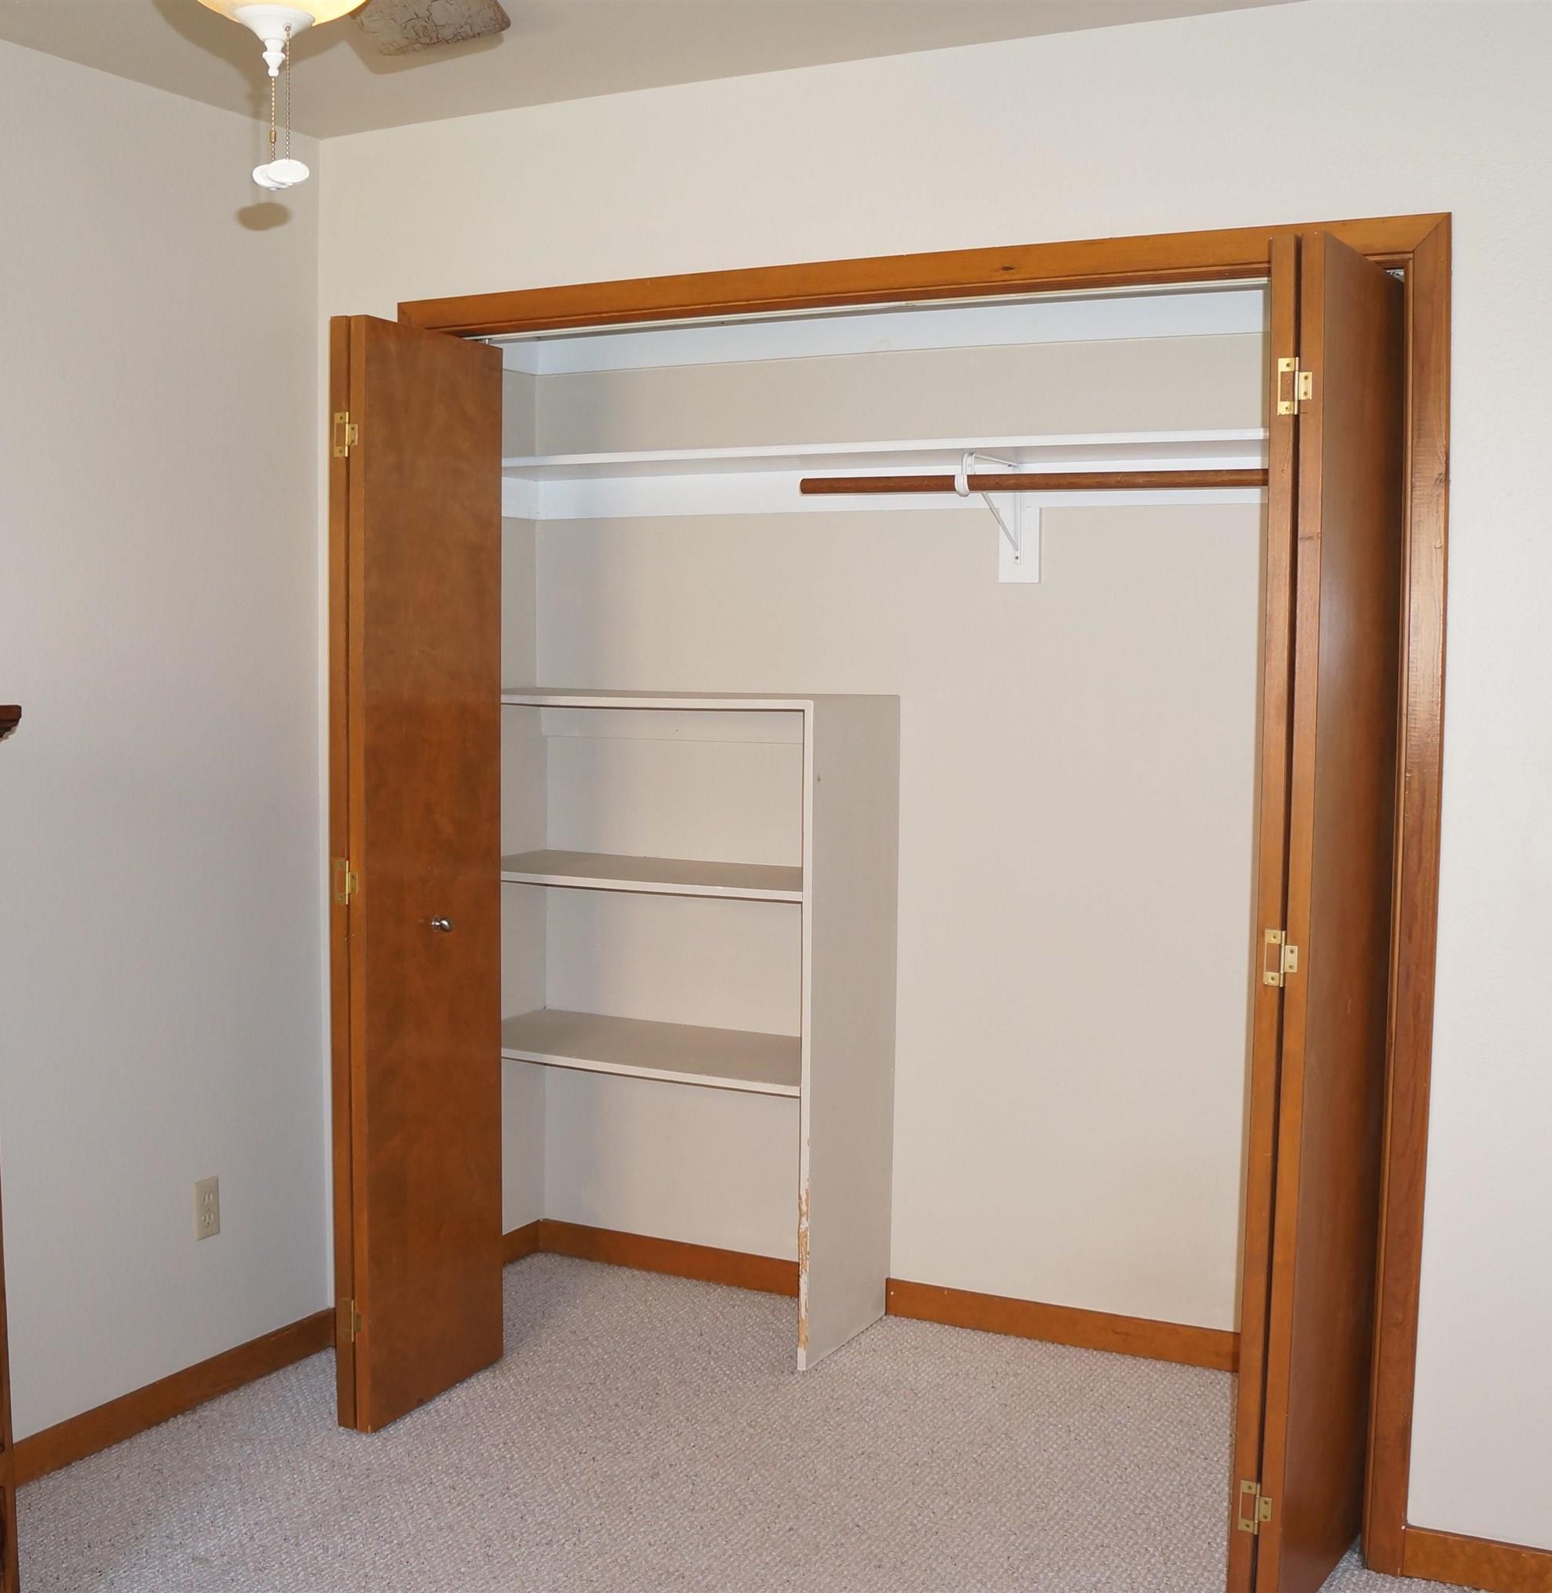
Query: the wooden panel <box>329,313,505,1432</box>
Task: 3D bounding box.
[{"bbox_3d":[-0.659,0.148,3.533,0.073,2.007,0.430,3,5,27],"label":"wooden panel"}]

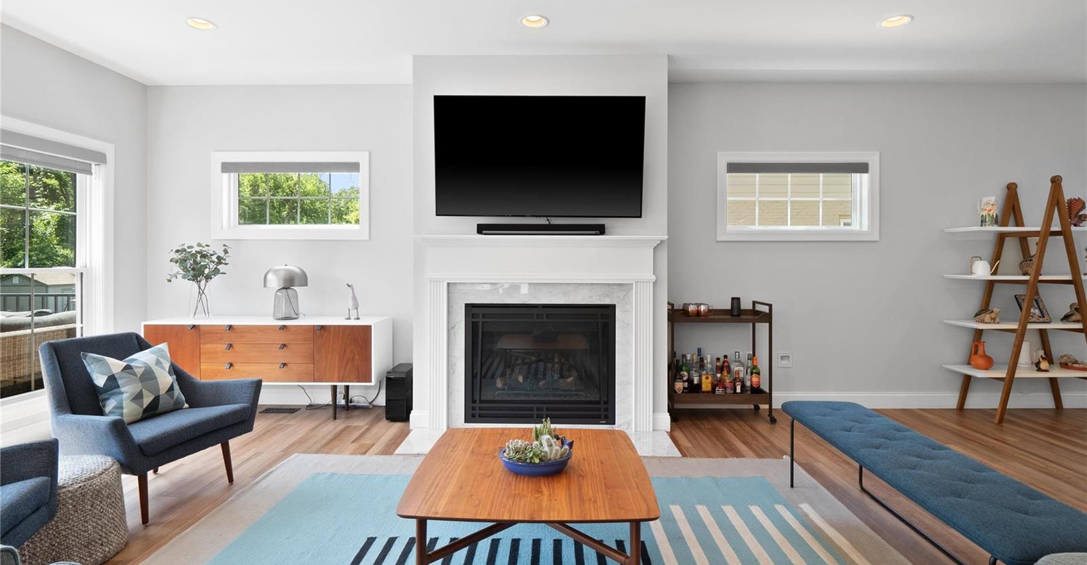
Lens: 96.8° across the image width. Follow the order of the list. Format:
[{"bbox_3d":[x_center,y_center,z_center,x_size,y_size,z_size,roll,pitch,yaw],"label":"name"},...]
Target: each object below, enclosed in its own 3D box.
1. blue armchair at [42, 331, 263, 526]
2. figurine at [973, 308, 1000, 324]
[{"bbox_3d":[-2.132,0.717,2.577,0.800,0.820,0.740,1,2,16],"label":"blue armchair"},{"bbox_3d":[3.490,0.257,3.810,0.125,0.120,0.165,0,1,-7],"label":"figurine"}]

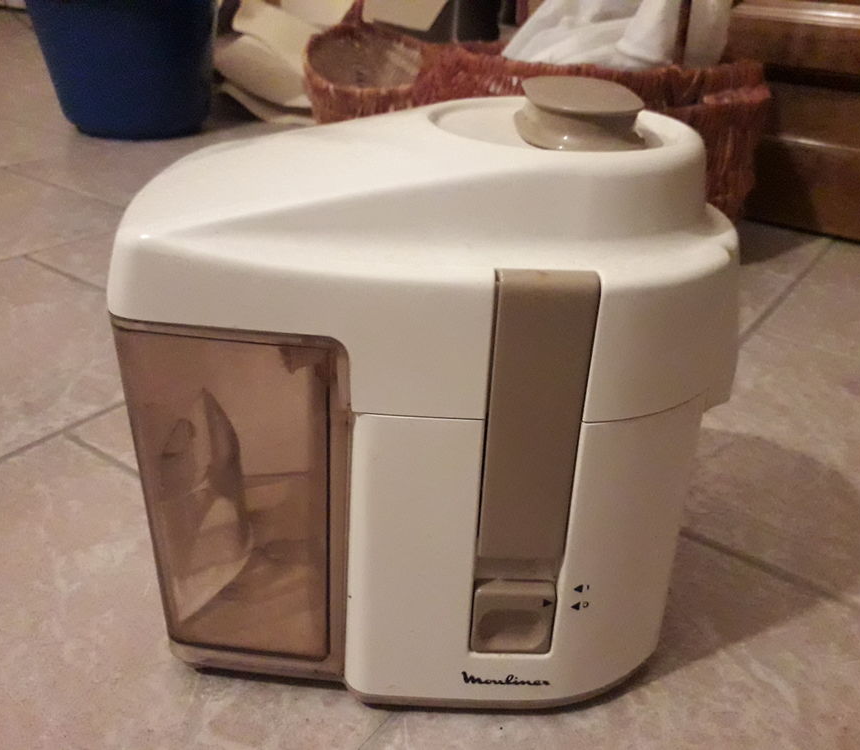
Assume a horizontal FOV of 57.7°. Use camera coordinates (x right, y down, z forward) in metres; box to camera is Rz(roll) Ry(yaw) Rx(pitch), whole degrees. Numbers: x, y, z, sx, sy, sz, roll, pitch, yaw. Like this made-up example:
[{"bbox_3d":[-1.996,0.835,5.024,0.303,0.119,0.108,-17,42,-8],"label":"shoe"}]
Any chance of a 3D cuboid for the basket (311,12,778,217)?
[{"bbox_3d":[0.136,-0.339,1.054,0.560,0.195,0.260,10,29,13],"label":"basket"}]

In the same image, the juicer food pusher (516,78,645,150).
[{"bbox_3d":[0.056,-0.097,0.292,0.048,0.023,0.056,5,28,4],"label":"juicer food pusher"}]

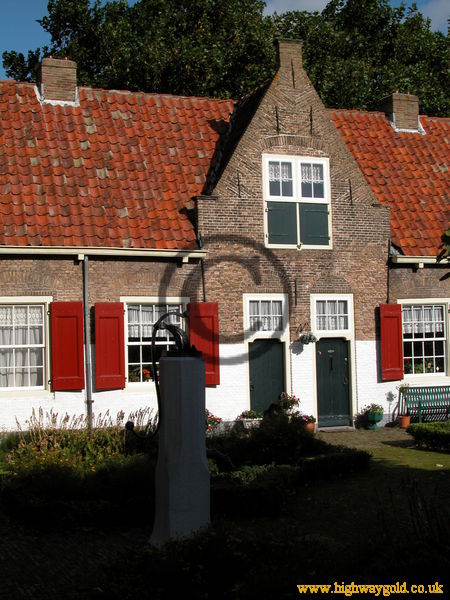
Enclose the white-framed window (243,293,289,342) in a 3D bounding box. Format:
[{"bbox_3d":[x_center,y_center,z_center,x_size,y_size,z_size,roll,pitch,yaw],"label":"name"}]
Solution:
[{"bbox_3d":[0.828,0.358,18.721,0.946,0.974,0.120,0,-3,-22],"label":"white-framed window"}]

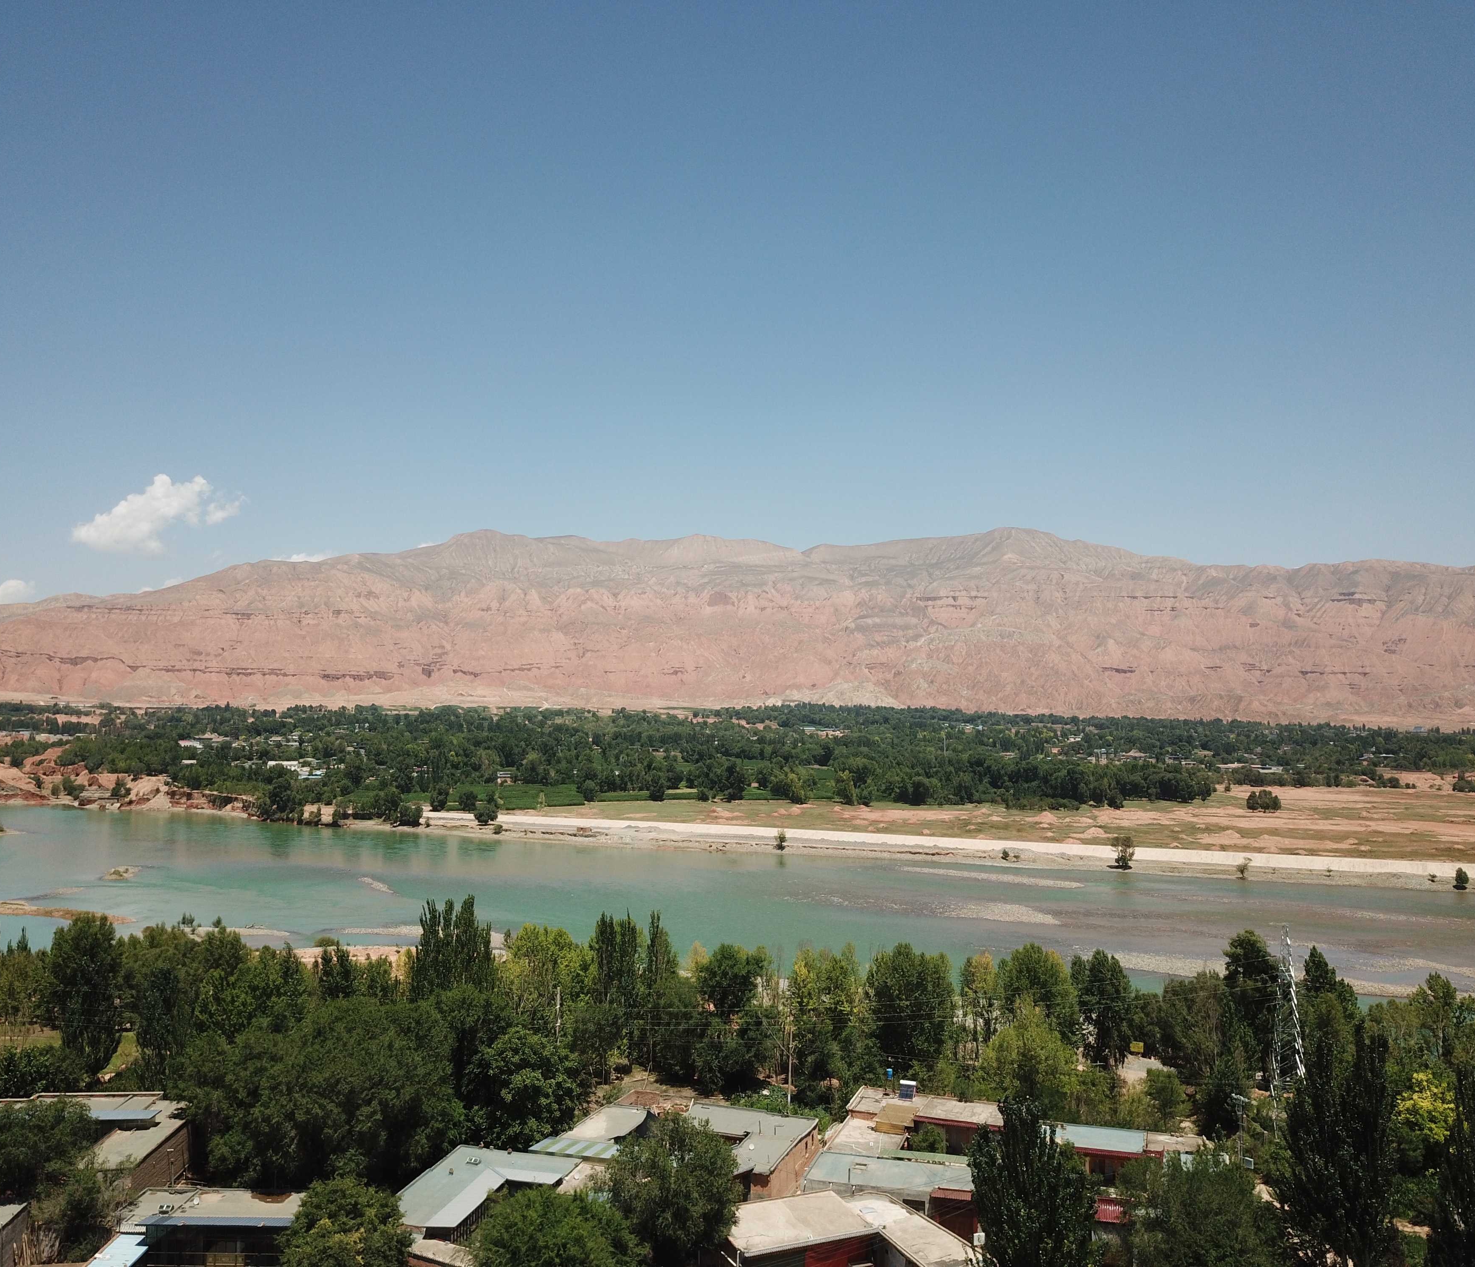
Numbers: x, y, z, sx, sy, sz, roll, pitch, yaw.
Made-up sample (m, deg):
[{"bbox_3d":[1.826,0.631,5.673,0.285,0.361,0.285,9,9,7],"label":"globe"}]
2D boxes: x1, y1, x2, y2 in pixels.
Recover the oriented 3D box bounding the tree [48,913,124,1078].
[{"bbox_3d":[-68.260,38.100,133.270,7.740,17.410,7.510,0,-2,0],"label":"tree"}]

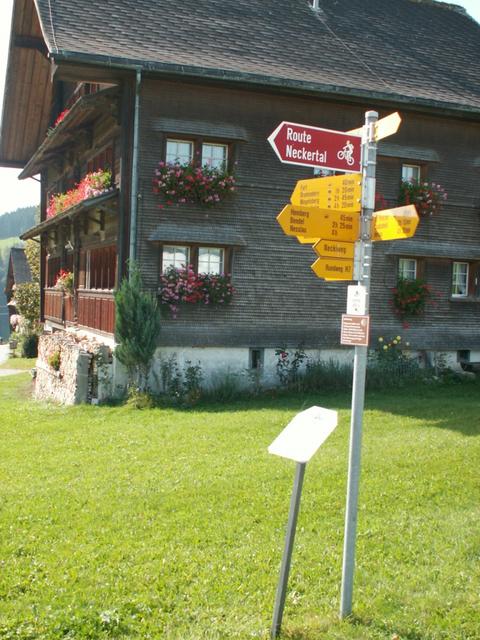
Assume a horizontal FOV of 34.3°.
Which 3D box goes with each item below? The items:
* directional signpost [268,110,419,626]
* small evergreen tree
[{"bbox_3d":[0.460,0.245,4.040,0.720,2.640,0.720,2,2,-6],"label":"directional signpost"},{"bbox_3d":[-1.769,0.155,13.400,0.780,2.270,0.780,1,2,-21],"label":"small evergreen tree"}]

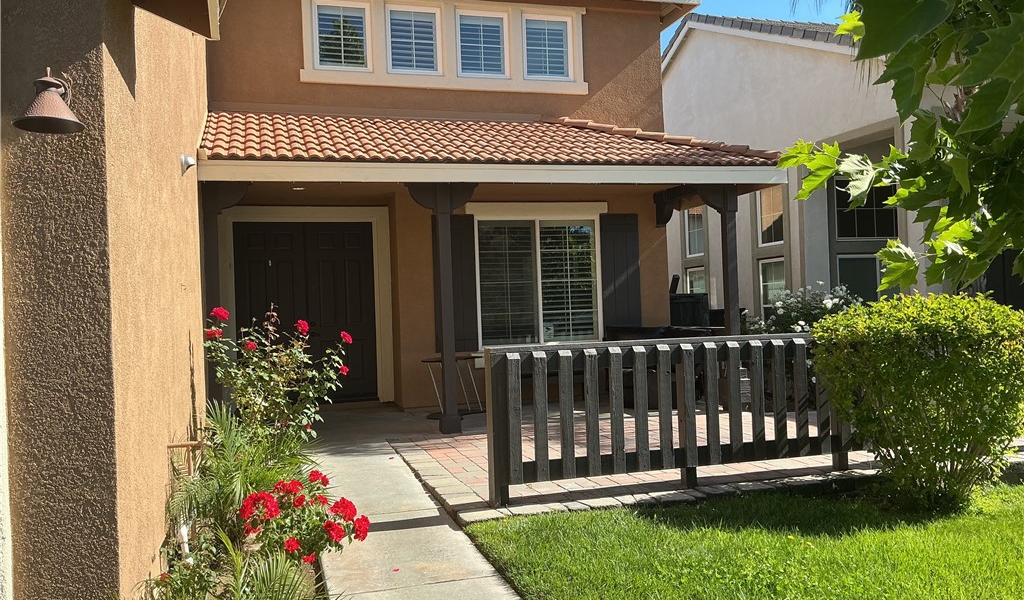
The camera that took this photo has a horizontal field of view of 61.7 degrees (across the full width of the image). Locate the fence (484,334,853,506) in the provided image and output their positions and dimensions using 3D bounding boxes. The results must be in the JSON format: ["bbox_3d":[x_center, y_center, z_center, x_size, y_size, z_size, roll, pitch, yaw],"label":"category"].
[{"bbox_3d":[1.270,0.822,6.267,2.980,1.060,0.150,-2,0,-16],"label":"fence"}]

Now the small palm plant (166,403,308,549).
[{"bbox_3d":[-1.750,1.116,5.550,0.850,0.880,0.780,-2,0,-16],"label":"small palm plant"}]

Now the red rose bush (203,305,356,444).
[{"bbox_3d":[-1.938,0.704,7.150,1.180,1.320,1.000,-2,0,-16],"label":"red rose bush"}]

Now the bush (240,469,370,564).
[{"bbox_3d":[-1.185,1.237,4.900,0.690,0.540,0.570,-2,0,-16],"label":"bush"}]

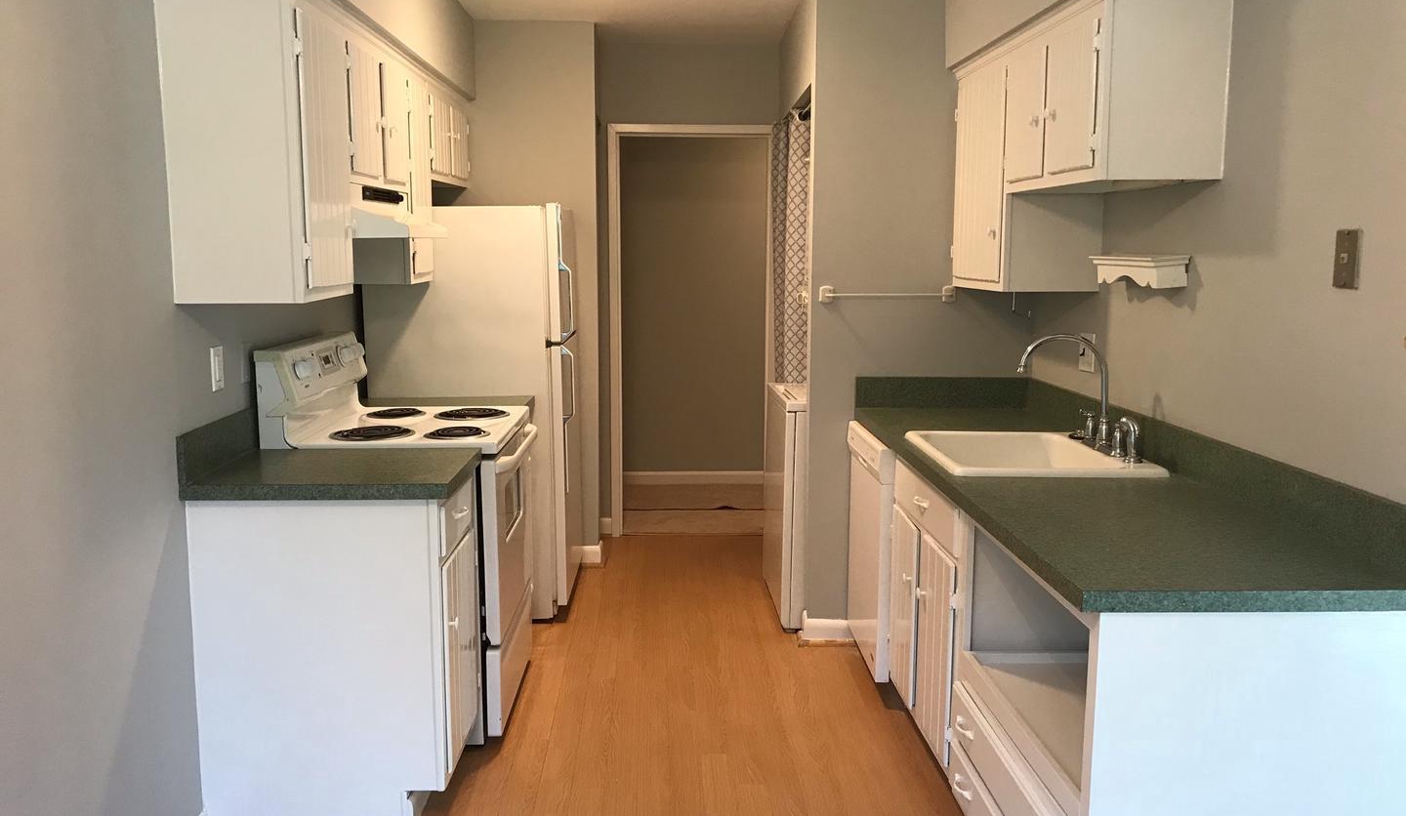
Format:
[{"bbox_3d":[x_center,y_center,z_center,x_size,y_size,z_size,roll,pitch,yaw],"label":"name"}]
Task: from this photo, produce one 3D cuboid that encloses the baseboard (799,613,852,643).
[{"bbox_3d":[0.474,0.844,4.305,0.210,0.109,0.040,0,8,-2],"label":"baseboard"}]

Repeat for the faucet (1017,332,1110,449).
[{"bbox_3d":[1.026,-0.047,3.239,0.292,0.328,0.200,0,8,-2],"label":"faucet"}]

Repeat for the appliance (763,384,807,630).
[{"bbox_3d":[0.621,0.363,4.760,0.650,0.940,0.695,0,8,-2],"label":"appliance"}]

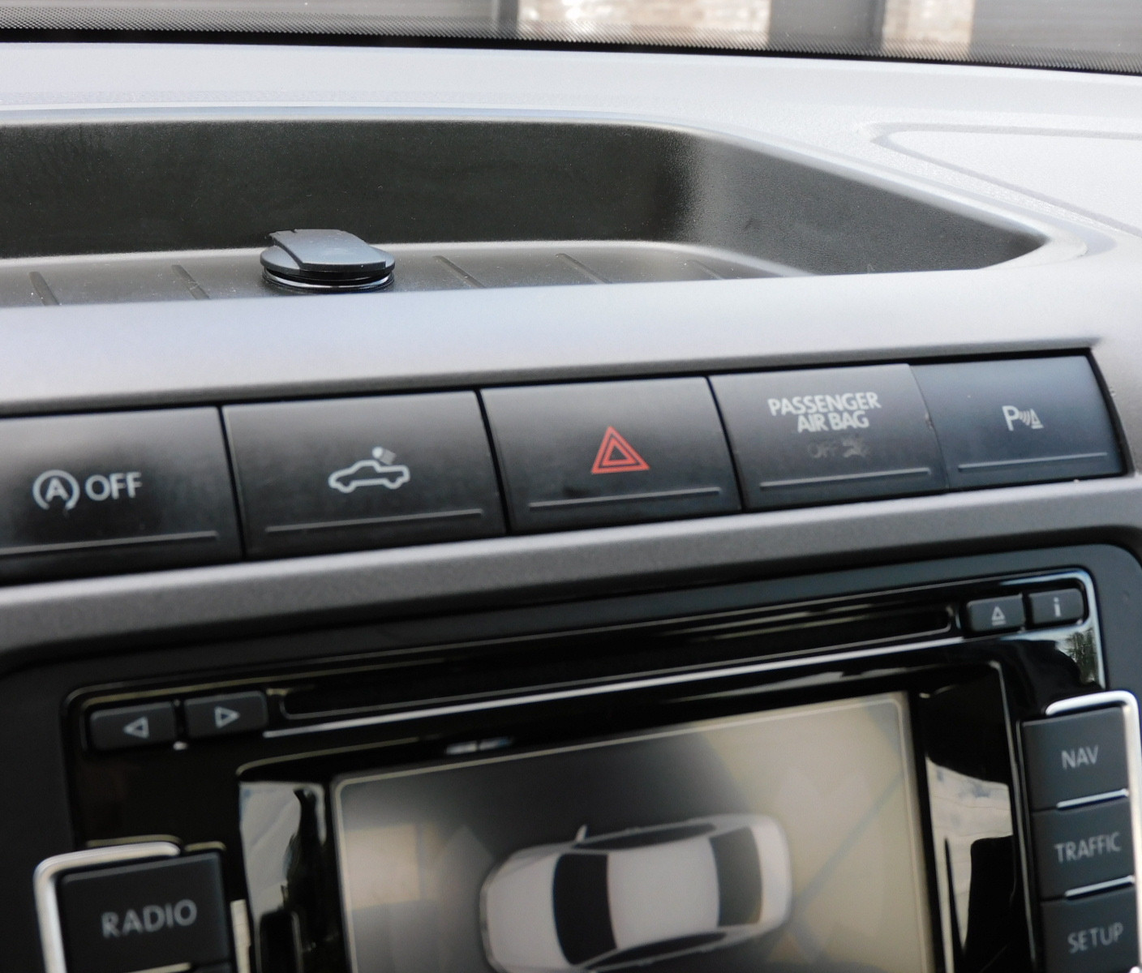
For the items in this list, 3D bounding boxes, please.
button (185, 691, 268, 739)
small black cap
[{"bbox_3d":[-0.053,0.035,0.287,0.013,0.006,0.004,-5,-1,-25],"label":"button"},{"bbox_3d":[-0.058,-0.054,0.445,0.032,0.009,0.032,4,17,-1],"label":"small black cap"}]

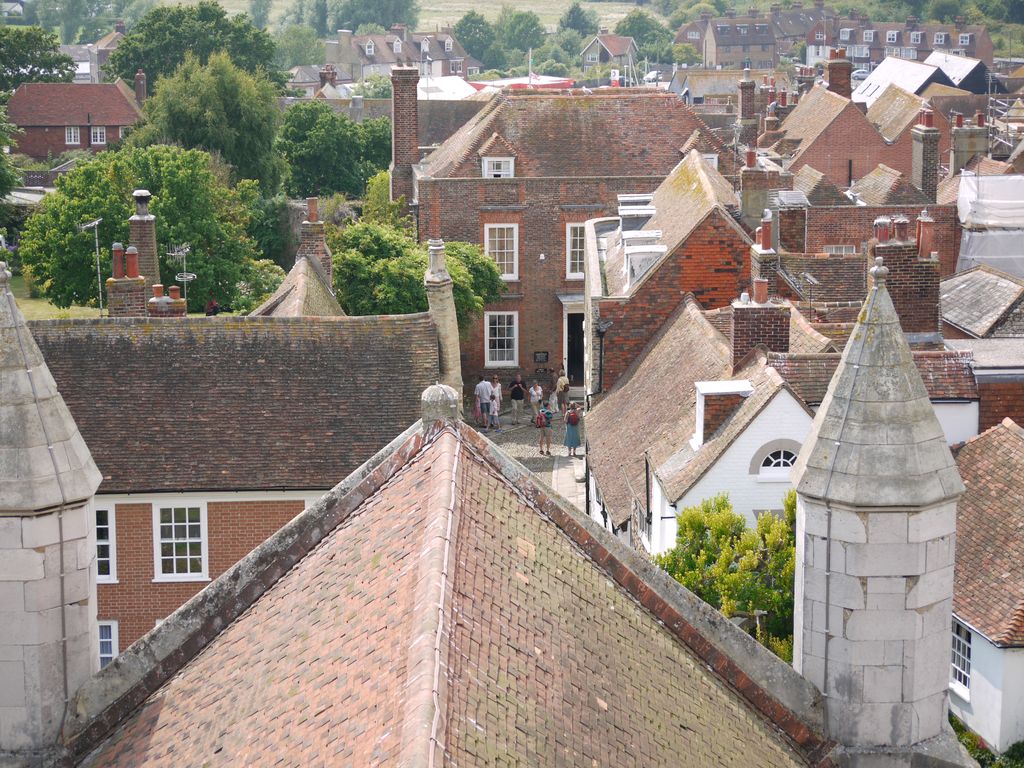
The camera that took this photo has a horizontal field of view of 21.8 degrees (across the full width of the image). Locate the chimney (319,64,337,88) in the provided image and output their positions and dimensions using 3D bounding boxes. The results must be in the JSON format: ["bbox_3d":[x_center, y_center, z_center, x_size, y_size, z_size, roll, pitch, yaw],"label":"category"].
[{"bbox_3d":[-11.403,-18.933,165.000,0.950,1.700,0.850,0,11,0],"label":"chimney"}]

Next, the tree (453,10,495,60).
[{"bbox_3d":[-6.247,-55.412,432.000,7.200,10.300,7.000,0,11,0],"label":"tree"}]

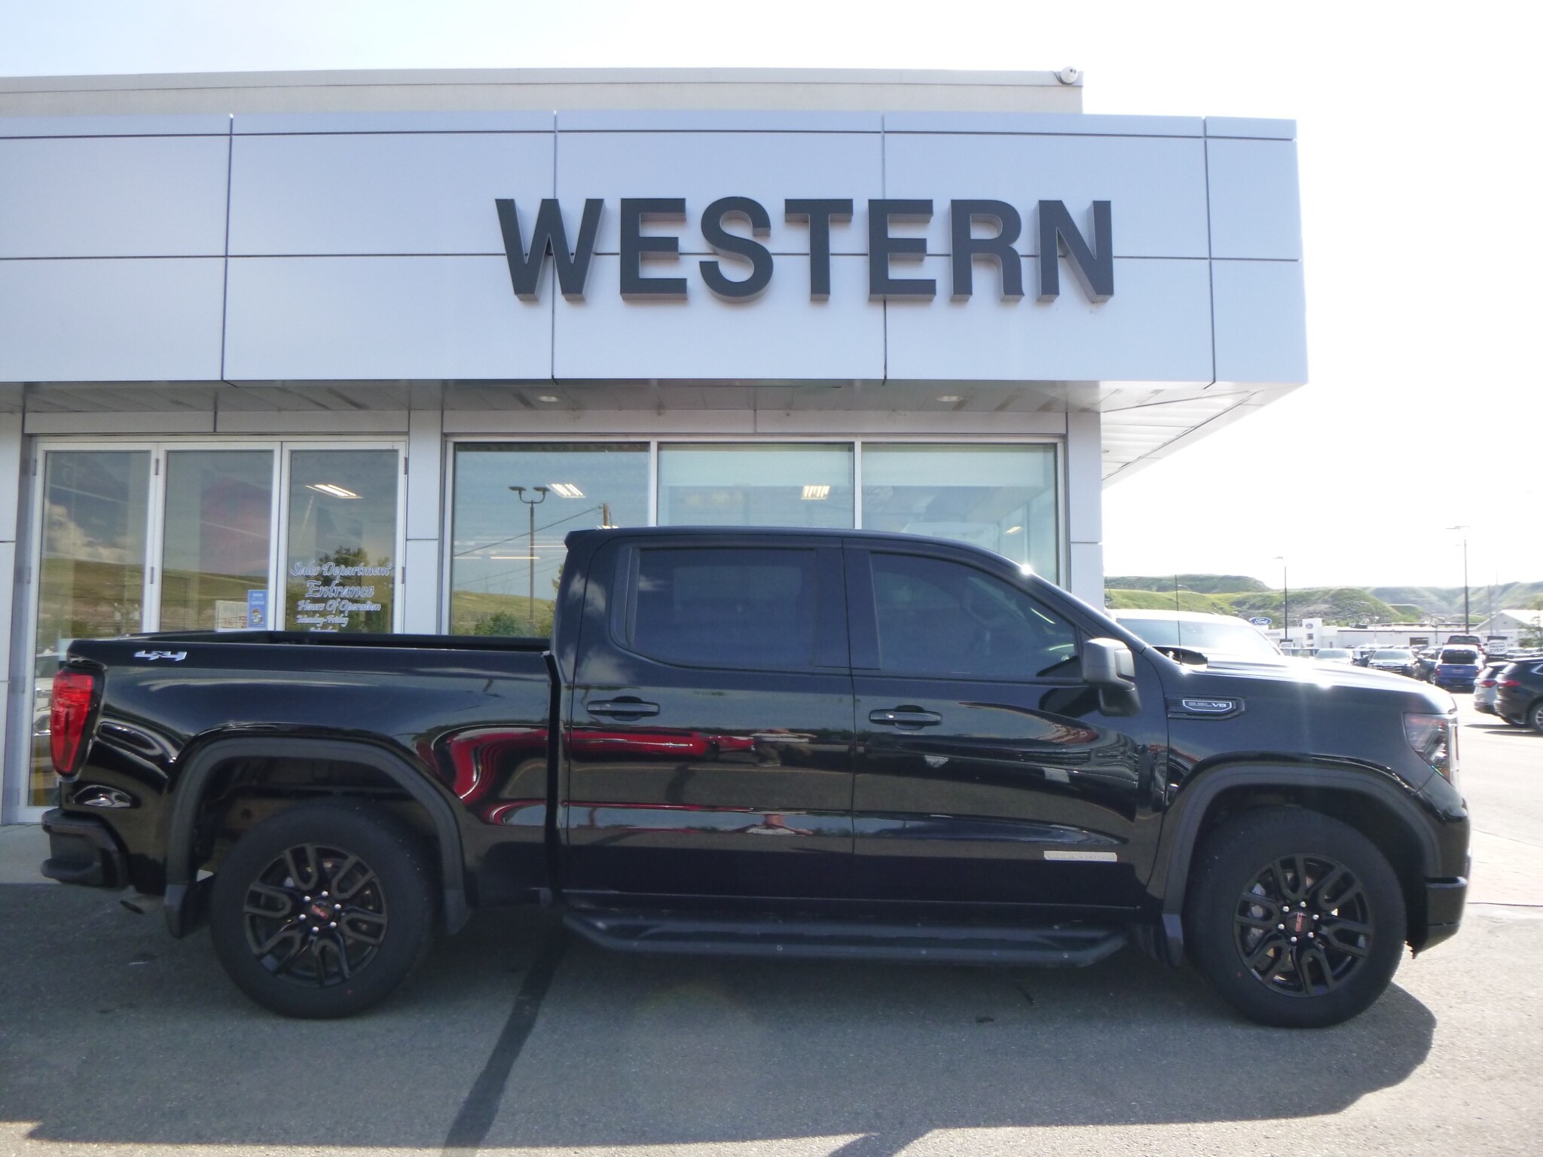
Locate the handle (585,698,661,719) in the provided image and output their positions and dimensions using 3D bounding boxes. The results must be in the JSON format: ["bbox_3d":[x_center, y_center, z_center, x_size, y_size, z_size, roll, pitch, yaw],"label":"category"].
[{"bbox_3d":[-0.571,0.501,4.290,0.280,0.068,0.060,0,-4,0],"label":"handle"}]

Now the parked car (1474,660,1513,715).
[{"bbox_3d":[19.749,2.785,27.168,4.550,1.640,1.840,-2,-5,28],"label":"parked car"}]

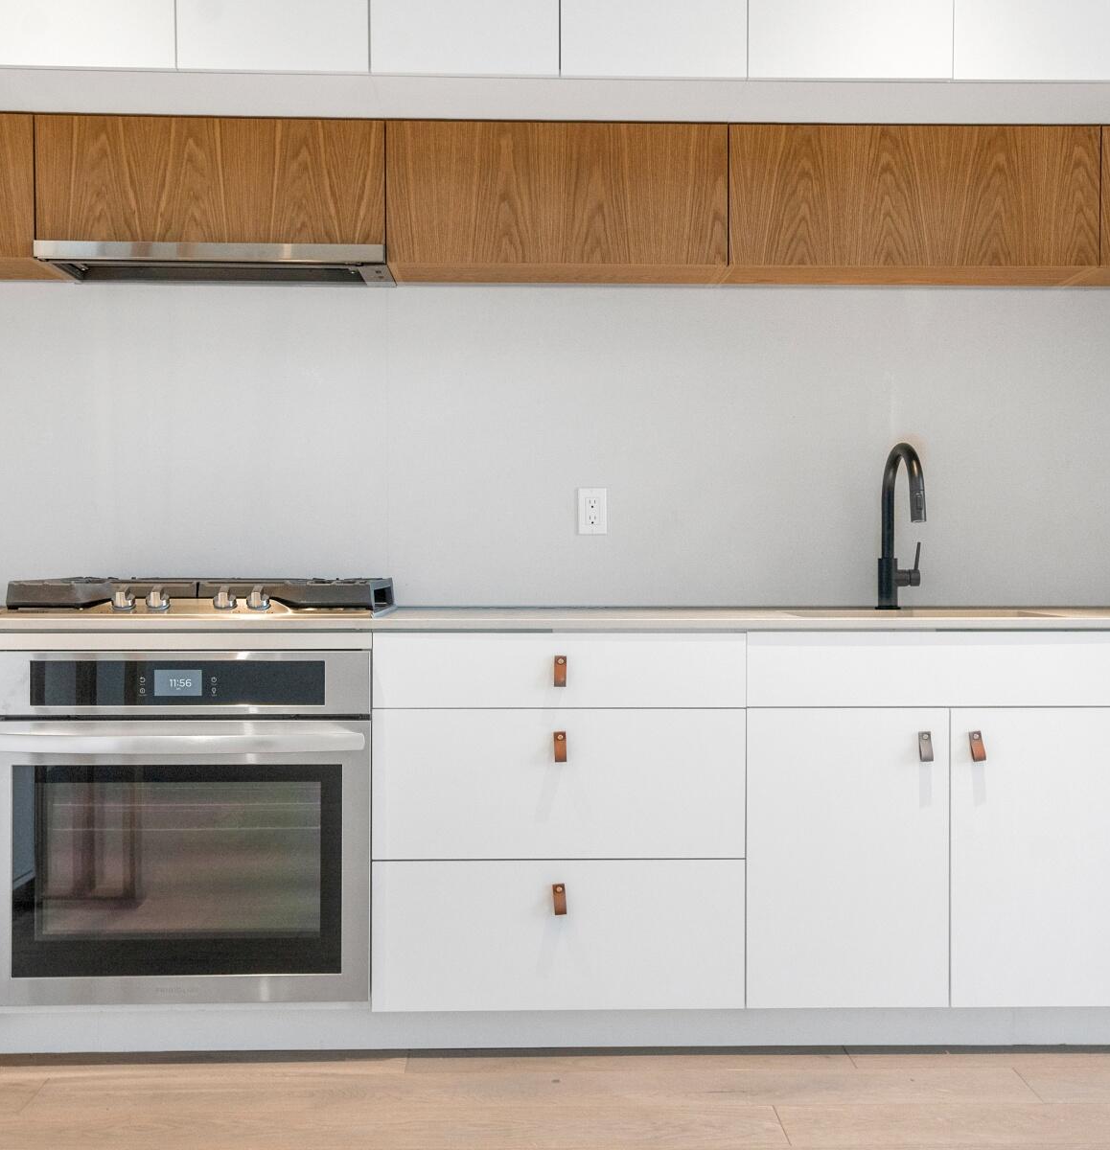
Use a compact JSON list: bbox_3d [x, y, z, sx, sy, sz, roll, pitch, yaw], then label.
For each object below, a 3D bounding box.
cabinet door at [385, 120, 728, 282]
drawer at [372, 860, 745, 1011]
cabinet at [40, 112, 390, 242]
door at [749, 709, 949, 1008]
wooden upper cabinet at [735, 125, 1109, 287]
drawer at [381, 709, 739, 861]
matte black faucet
[{"bbox_3d":[0.007,-0.853,3.120,0.763,0.317,0.030,0,1,-2],"label":"cabinet door"},{"bbox_3d":[0.002,0.733,3.097,0.761,0.306,0.520,0,1,-2],"label":"drawer"},{"bbox_3d":[-0.764,-0.875,3.231,0.766,0.279,0.300,0,1,-2],"label":"cabinet"},{"bbox_3d":[0.596,0.574,2.827,0.412,0.605,0.025,0,0,-2],"label":"door"},{"bbox_3d":[0.805,-0.853,3.277,0.845,0.318,0.315,0,1,-2],"label":"wooden upper cabinet"},{"bbox_3d":[0.003,0.424,3.072,0.760,0.310,0.500,0,1,-2],"label":"drawer"},{"bbox_3d":[0.830,-0.112,3.224,0.108,0.388,0.283,0,1,-2],"label":"matte black faucet"}]

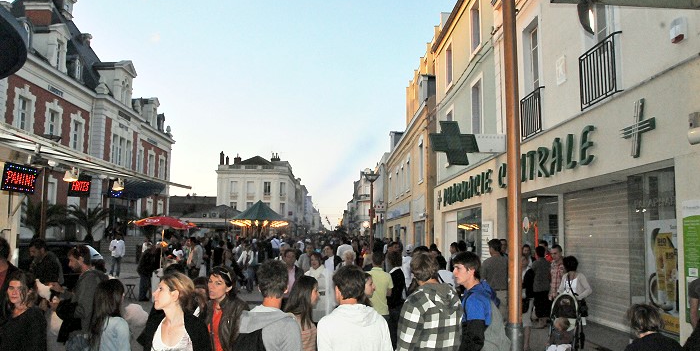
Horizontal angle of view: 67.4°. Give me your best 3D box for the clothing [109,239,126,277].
[{"bbox_3d":[-9.444,3.363,21.300,0.600,1.500,0.360,3,-7,-24],"label":"clothing"}]

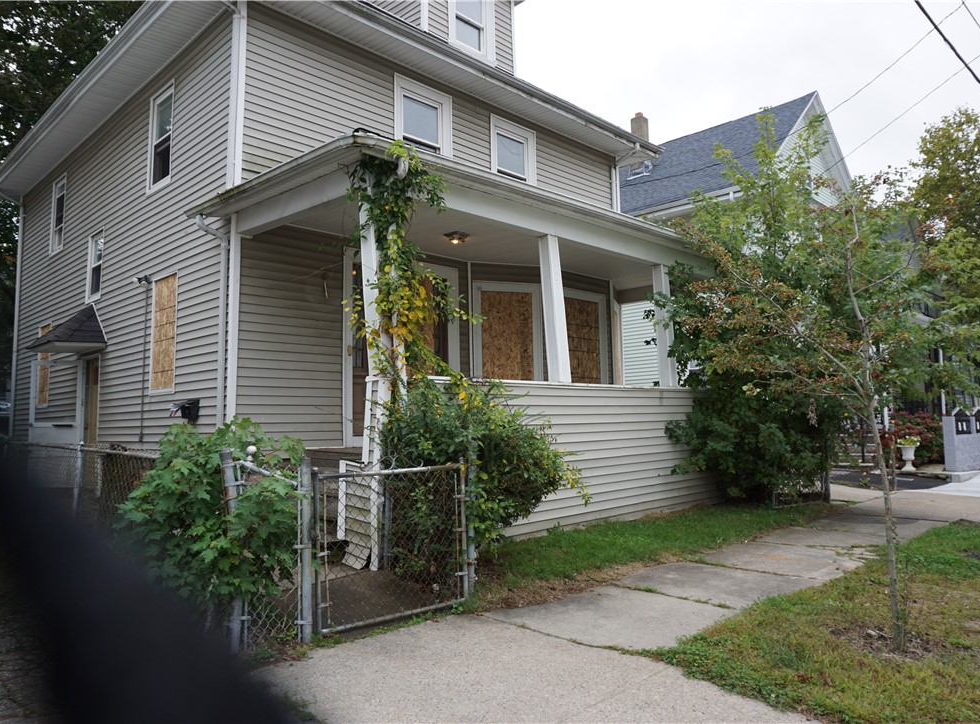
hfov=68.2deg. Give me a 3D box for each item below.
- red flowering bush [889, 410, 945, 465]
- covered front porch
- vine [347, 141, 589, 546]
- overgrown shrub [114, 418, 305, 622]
[{"bbox_3d":[8.665,1.558,14.742,1.150,1.150,1.250,-6,-7,44],"label":"red flowering bush"},{"bbox_3d":[0.605,-0.044,9.434,2.668,4.025,7.546,-6,-7,44],"label":"covered front porch"},{"bbox_3d":[-0.076,-0.066,6.693,0.994,3.604,2.398,-6,-7,44],"label":"vine"},{"bbox_3d":[-1.581,0.919,4.095,0.889,1.193,1.030,-6,-7,44],"label":"overgrown shrub"}]

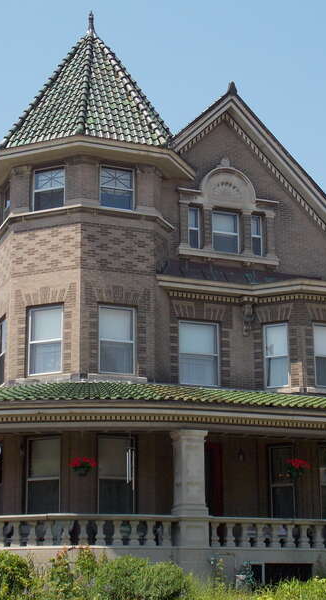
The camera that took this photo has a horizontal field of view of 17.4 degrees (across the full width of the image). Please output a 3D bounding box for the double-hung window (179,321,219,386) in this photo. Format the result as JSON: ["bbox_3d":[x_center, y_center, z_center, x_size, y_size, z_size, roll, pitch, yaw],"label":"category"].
[{"bbox_3d":[0.992,1.428,28.235,1.180,1.750,0.180,6,-17,-21],"label":"double-hung window"}]

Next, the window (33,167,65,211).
[{"bbox_3d":[-3.005,-2.917,28.133,1.000,1.230,0.160,-7,-17,21],"label":"window"}]

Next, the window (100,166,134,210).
[{"bbox_3d":[-1.157,-2.828,26.911,0.938,1.075,0.151,6,-17,-22],"label":"window"}]

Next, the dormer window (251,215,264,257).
[{"bbox_3d":[2.562,-1.770,29.015,0.357,1.144,0.131,6,-17,-22],"label":"dormer window"}]

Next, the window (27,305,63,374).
[{"bbox_3d":[-2.861,0.967,25.885,0.961,1.701,0.151,-7,-17,22],"label":"window"}]

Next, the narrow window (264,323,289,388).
[{"bbox_3d":[2.987,1.449,27.688,0.636,1.695,0.151,-7,-17,22],"label":"narrow window"}]

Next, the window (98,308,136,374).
[{"bbox_3d":[-1.123,1.030,26.696,0.970,1.740,0.180,6,-17,-21],"label":"window"}]

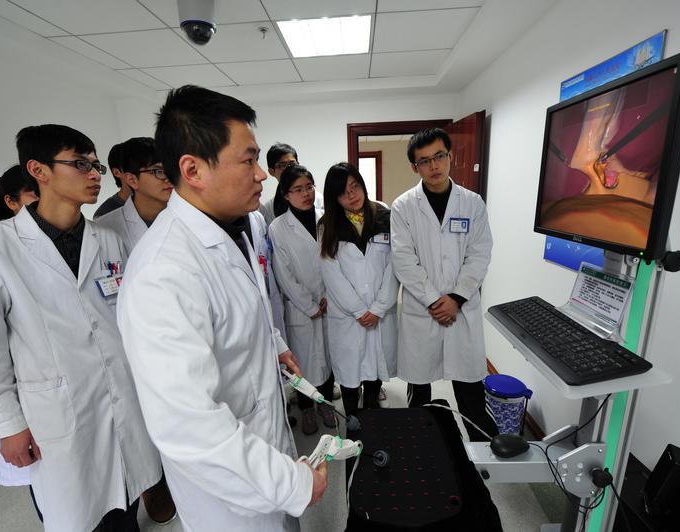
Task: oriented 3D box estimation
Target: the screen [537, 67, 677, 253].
[{"bbox_3d":[0.586,-0.226,0.768,0.030,0.304,0.378,-1,14,3],"label":"screen"}]

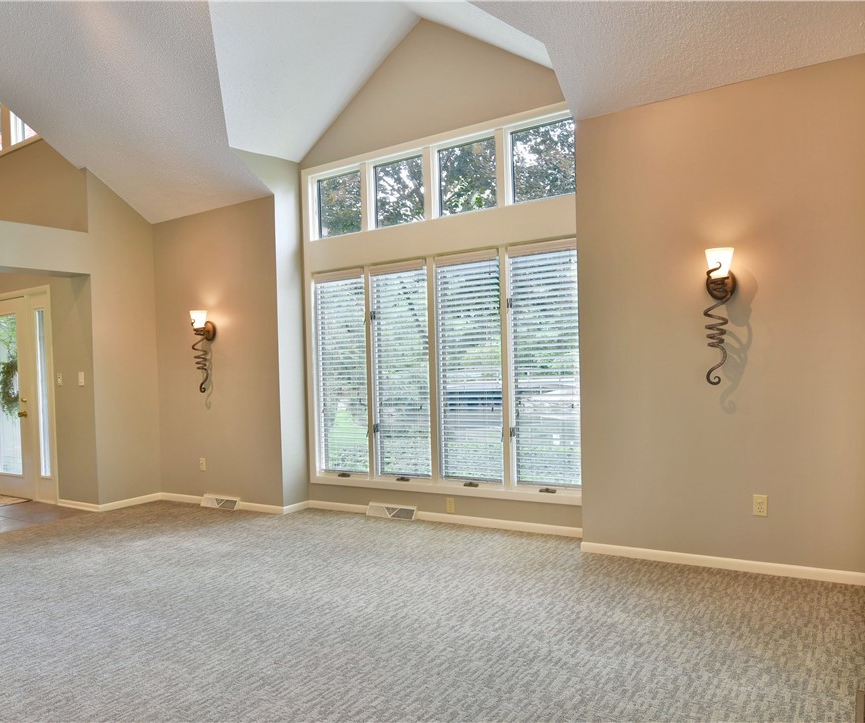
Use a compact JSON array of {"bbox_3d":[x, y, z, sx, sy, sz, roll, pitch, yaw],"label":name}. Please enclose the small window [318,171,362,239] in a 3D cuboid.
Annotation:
[{"bbox_3d":[-0.772,-1.339,5.405,0.565,0.560,0.100,-2,-1,31],"label":"small window"}]

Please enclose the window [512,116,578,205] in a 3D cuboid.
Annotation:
[{"bbox_3d":[0.786,-1.404,4.456,0.530,0.560,0.100,-2,-1,31],"label":"window"}]

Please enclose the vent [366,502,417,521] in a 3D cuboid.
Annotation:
[{"bbox_3d":[-0.338,1.214,5.114,0.458,0.106,0.068,-2,0,30],"label":"vent"}]

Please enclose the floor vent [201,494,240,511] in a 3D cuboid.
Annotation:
[{"bbox_3d":[-1.920,1.269,5.719,0.458,0.106,0.068,-2,0,30],"label":"floor vent"}]

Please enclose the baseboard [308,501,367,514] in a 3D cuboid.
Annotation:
[{"bbox_3d":[-0.824,1.242,5.364,0.645,0.070,0.020,-2,-1,31],"label":"baseboard"}]

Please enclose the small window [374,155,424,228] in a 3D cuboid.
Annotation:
[{"bbox_3d":[-0.274,-1.383,5.167,0.530,0.550,0.080,-2,0,30],"label":"small window"}]

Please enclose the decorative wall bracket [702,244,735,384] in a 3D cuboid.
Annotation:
[{"bbox_3d":[1.622,-0.246,3.559,0.165,0.765,0.195,-2,0,30],"label":"decorative wall bracket"}]

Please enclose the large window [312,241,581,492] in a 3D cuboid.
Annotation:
[{"bbox_3d":[0.022,0.070,4.904,2.400,1.750,0.120,-2,-1,31],"label":"large window"}]

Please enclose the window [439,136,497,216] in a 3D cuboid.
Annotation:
[{"bbox_3d":[0.274,-1.383,4.768,0.540,0.560,0.100,-2,-1,31],"label":"window"}]

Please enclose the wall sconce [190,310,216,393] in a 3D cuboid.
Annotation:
[{"bbox_3d":[-2.055,-0.087,5.651,0.160,0.730,0.190,-2,-1,31],"label":"wall sconce"}]

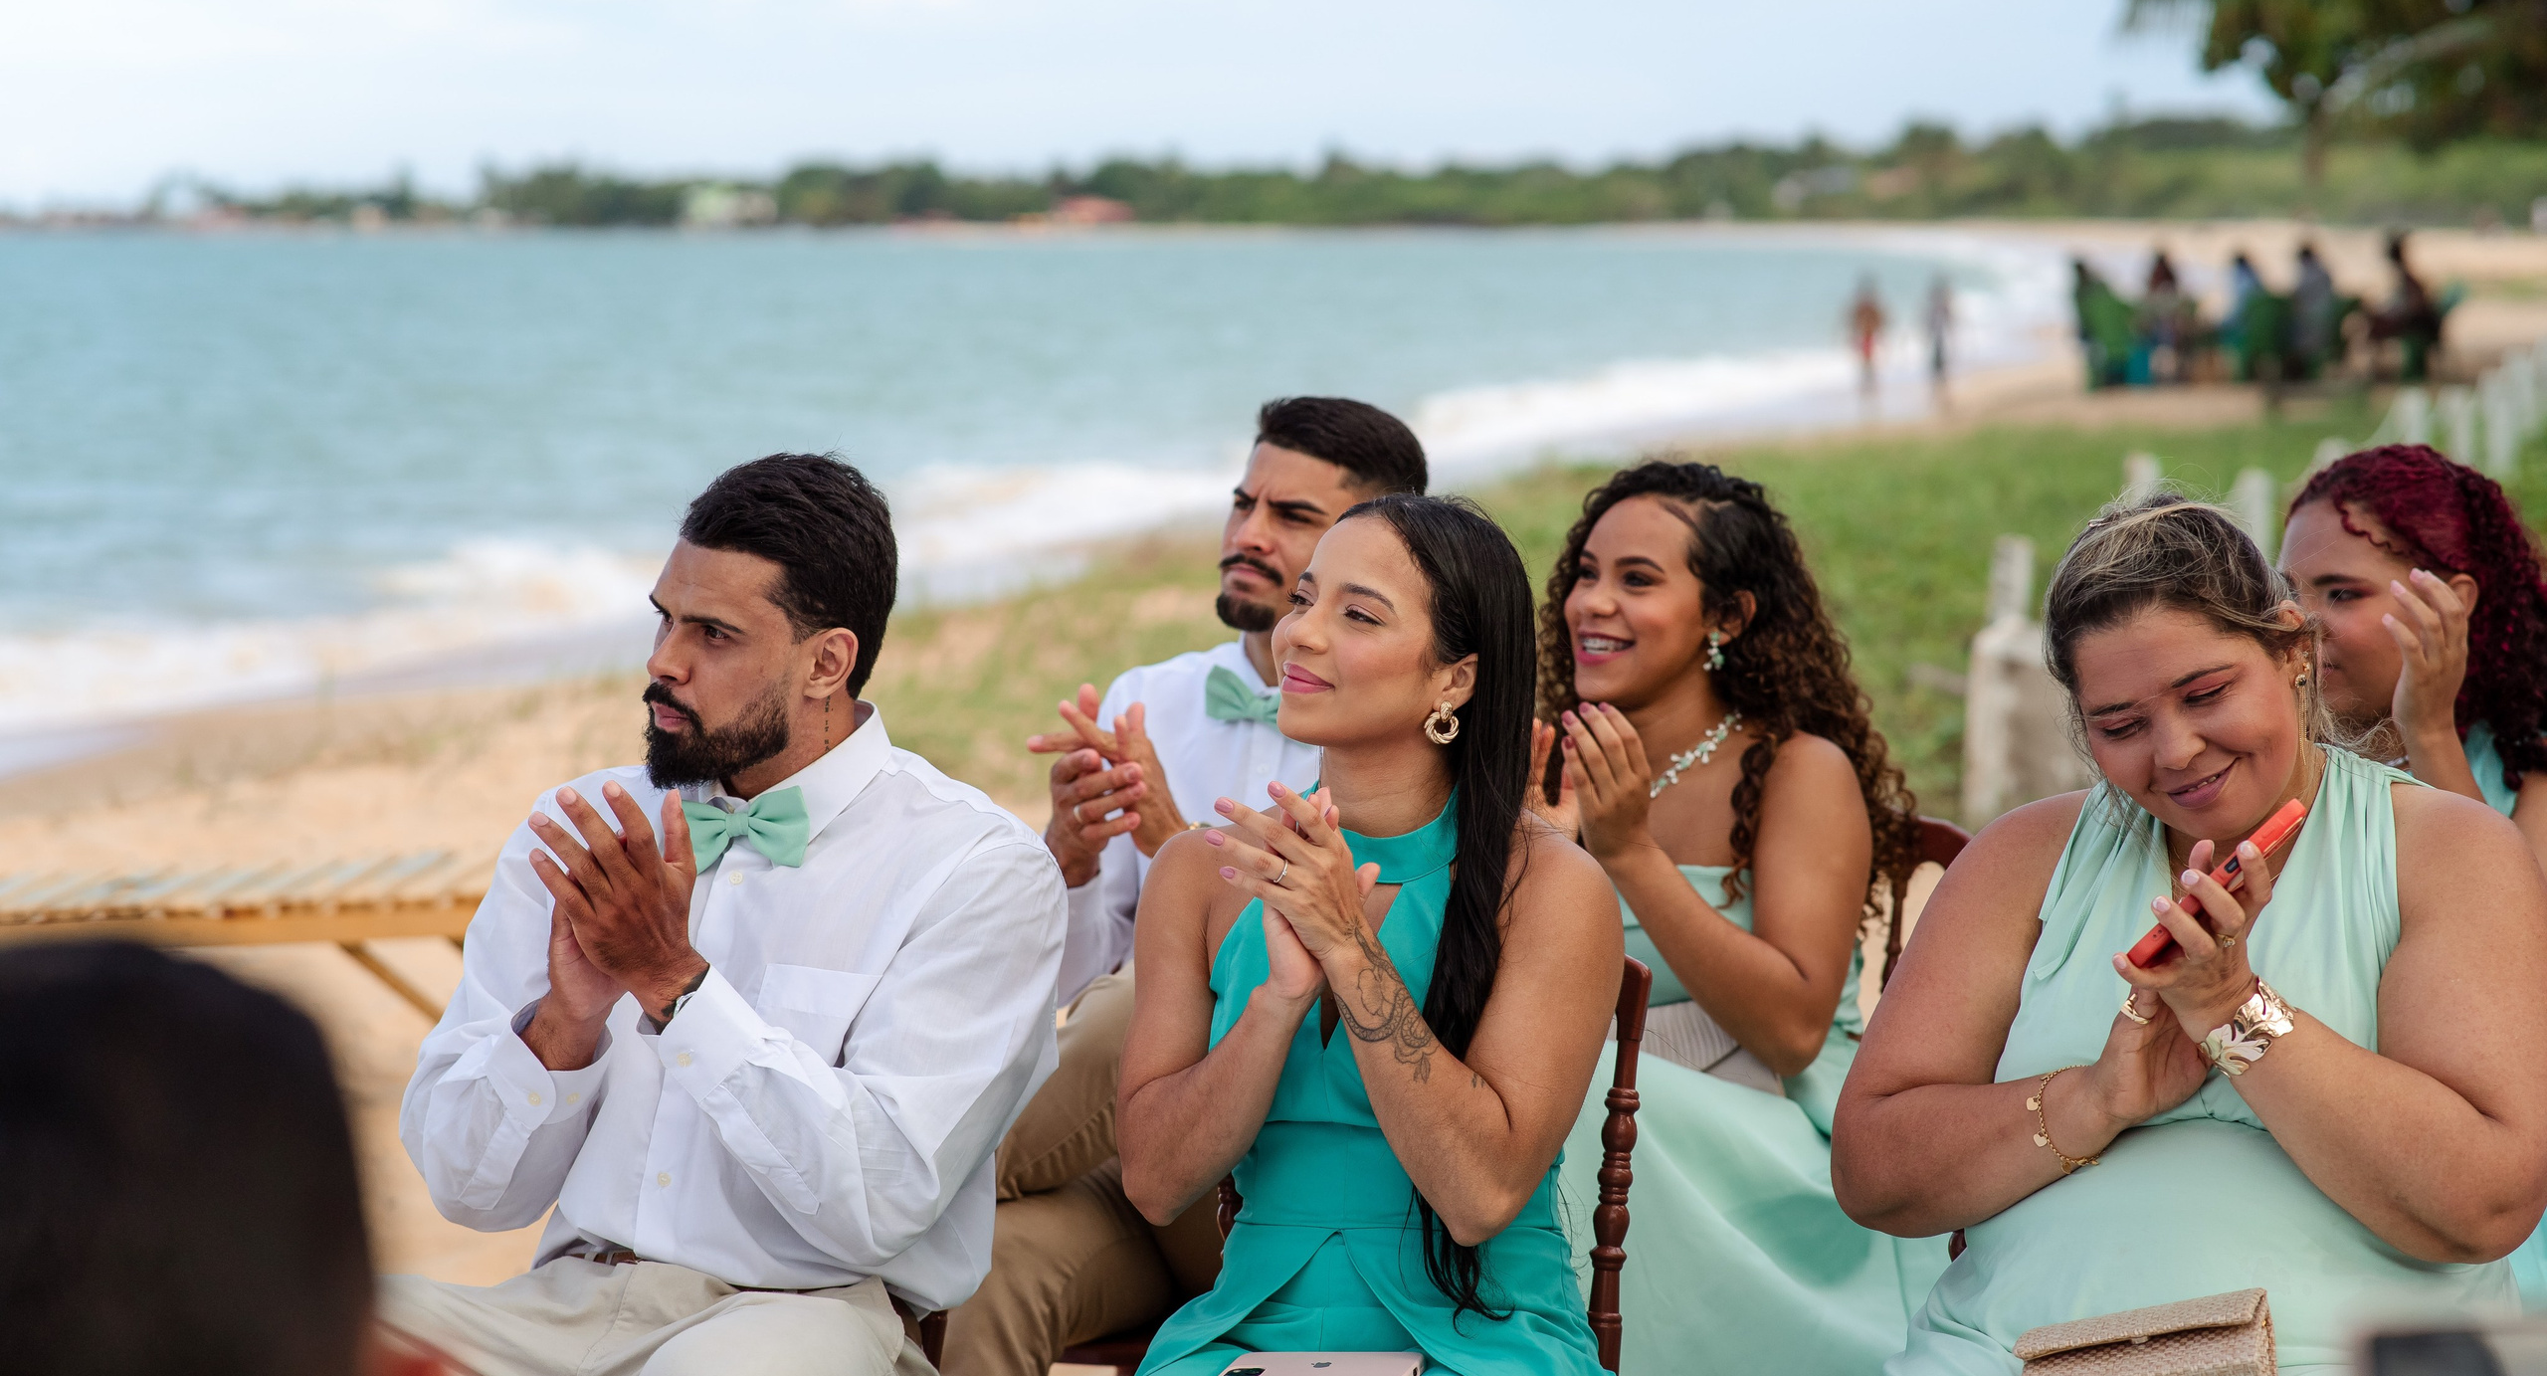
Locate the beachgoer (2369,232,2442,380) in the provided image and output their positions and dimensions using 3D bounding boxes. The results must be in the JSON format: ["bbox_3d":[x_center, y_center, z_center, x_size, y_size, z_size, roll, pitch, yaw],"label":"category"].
[{"bbox_3d":[10.459,-3.528,55.500,0.780,1.349,0.520,0,4,6],"label":"beachgoer"}]

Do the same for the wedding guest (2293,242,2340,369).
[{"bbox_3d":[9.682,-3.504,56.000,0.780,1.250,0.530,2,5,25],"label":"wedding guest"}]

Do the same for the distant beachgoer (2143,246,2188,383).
[{"bbox_3d":[8.460,-3.520,57.000,0.550,1.253,0.800,0,4,6],"label":"distant beachgoer"}]

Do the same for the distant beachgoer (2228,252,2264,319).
[{"bbox_3d":[9.214,-3.520,57.000,0.800,1.216,0.500,3,5,30],"label":"distant beachgoer"}]

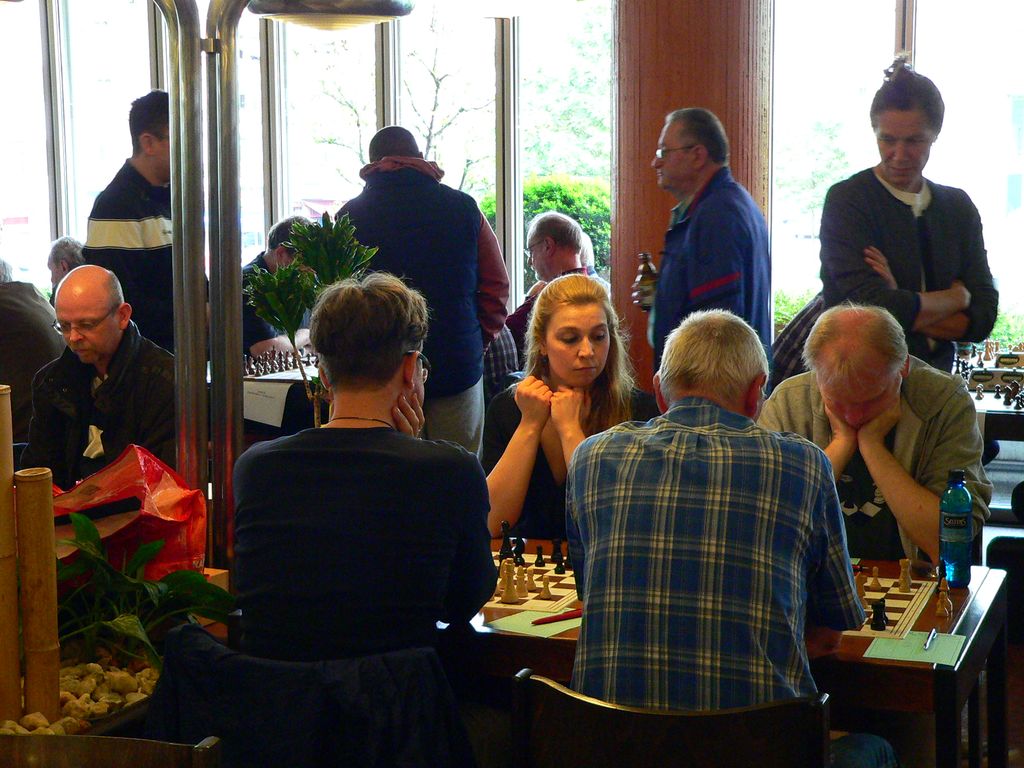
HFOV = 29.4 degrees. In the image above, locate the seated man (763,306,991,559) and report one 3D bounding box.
[{"bbox_3d":[0.754,0.446,4.145,0.530,1.250,0.680,2,7,19],"label":"seated man"}]

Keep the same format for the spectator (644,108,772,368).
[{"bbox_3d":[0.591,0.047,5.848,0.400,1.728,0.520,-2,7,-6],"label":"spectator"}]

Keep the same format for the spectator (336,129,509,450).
[{"bbox_3d":[-0.267,0.017,6.148,0.530,1.637,0.360,0,7,1],"label":"spectator"}]

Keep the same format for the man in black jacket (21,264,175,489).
[{"bbox_3d":[-0.997,0.362,4.828,0.520,1.280,0.720,2,7,20],"label":"man in black jacket"}]

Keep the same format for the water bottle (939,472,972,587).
[{"bbox_3d":[0.900,0.291,3.955,0.067,0.239,0.067,0,7,6],"label":"water bottle"}]

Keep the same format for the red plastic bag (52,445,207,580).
[{"bbox_3d":[-0.802,0.286,4.061,0.330,0.290,0.200,-5,8,-30],"label":"red plastic bag"}]

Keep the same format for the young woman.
[{"bbox_3d":[0.143,0.405,4.550,0.470,1.338,0.660,1,7,16],"label":"young woman"}]

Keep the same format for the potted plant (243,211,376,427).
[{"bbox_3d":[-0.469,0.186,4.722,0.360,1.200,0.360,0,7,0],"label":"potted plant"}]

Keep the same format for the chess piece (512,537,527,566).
[{"bbox_3d":[0.015,0.333,3.886,0.029,0.055,0.026,-3,7,-20],"label":"chess piece"}]

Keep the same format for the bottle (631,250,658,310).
[{"bbox_3d":[0.412,-0.308,5.875,0.063,0.178,0.063,-5,7,1],"label":"bottle"}]

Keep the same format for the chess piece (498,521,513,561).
[{"bbox_3d":[-0.014,0.336,4.252,0.033,0.085,0.033,-1,7,0],"label":"chess piece"}]

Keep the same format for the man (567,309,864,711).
[{"bbox_3d":[0.328,0.546,3.086,0.520,1.310,0.730,2,7,19],"label":"man"}]

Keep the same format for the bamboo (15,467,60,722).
[{"bbox_3d":[-0.811,0.364,3.345,0.062,0.433,0.062,-1,7,0],"label":"bamboo"}]

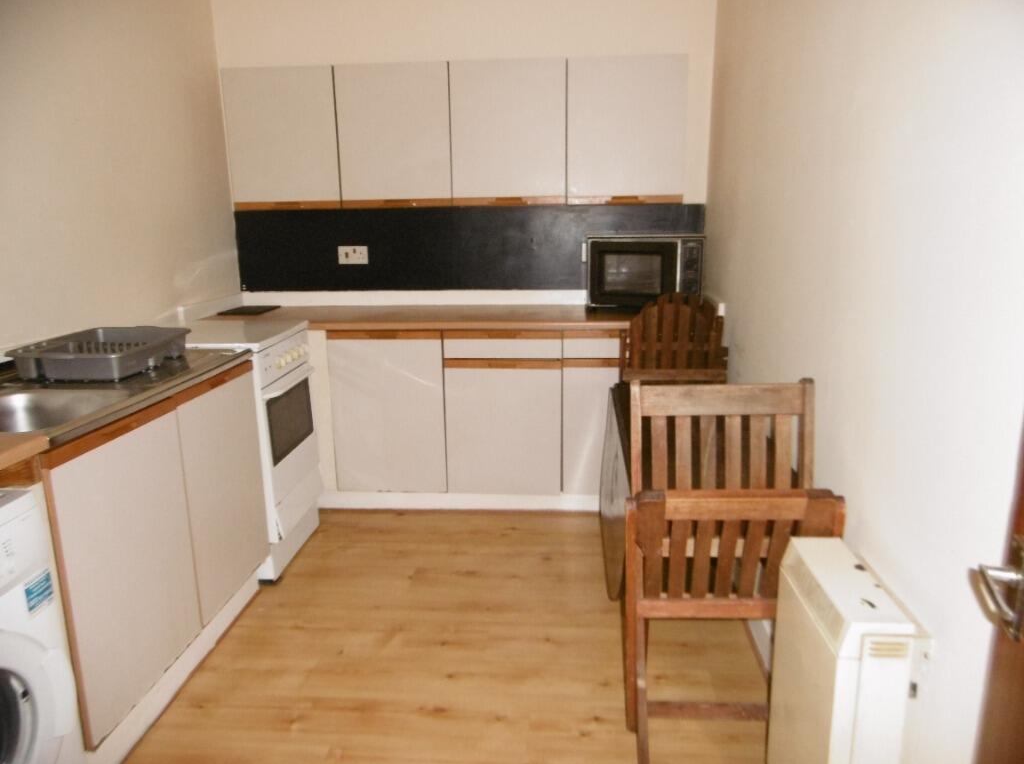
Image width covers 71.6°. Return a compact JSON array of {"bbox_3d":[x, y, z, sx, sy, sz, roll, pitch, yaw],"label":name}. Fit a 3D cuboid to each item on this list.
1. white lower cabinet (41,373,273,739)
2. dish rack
[{"bbox_3d":[-1.202,0.388,2.004,0.591,0.716,1.002,0,13,4],"label":"white lower cabinet"},{"bbox_3d":[-1.243,-0.087,2.171,0.373,0.087,0.461,0,13,4],"label":"dish rack"}]

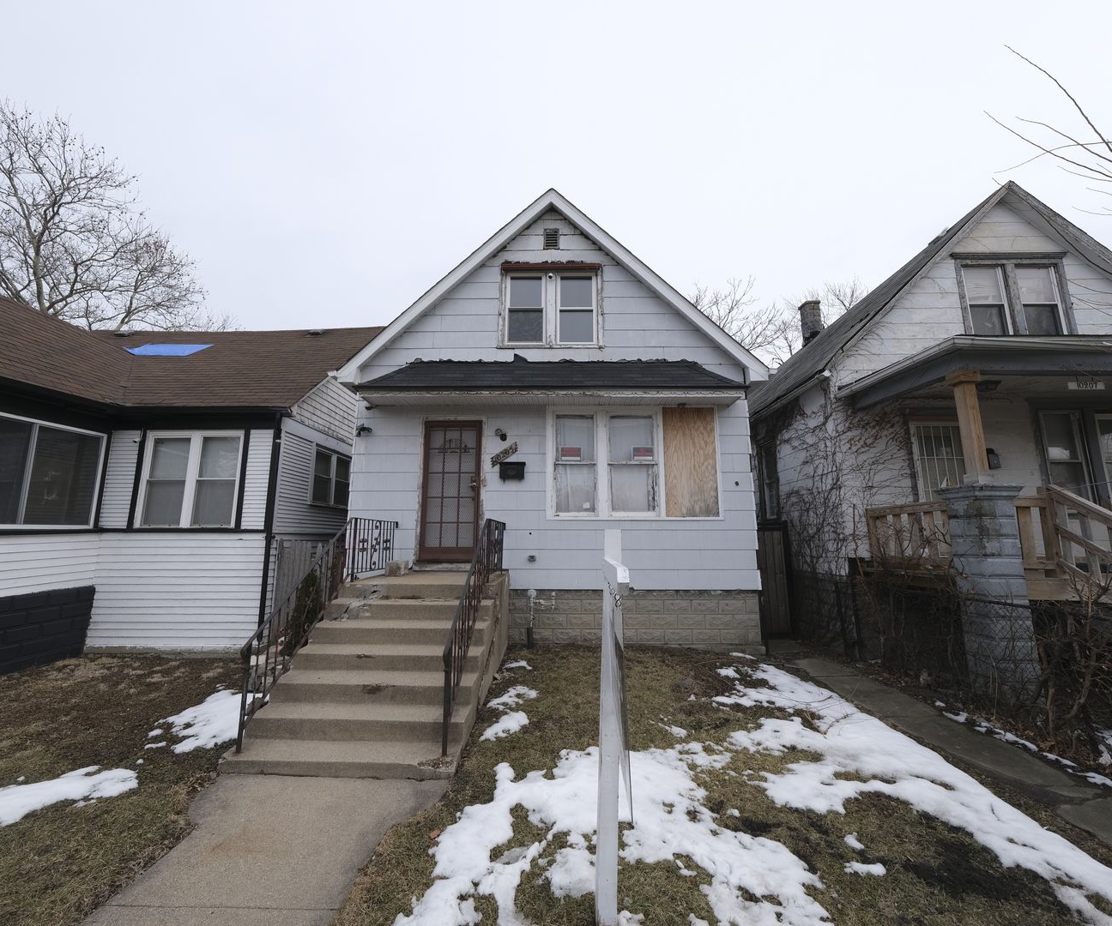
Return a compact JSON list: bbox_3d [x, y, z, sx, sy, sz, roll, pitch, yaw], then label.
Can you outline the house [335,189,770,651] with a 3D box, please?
[{"bbox_3d":[0.014,-0.011,12.364,6.580,7.090,11.500,0,-9,1],"label":"house"}]

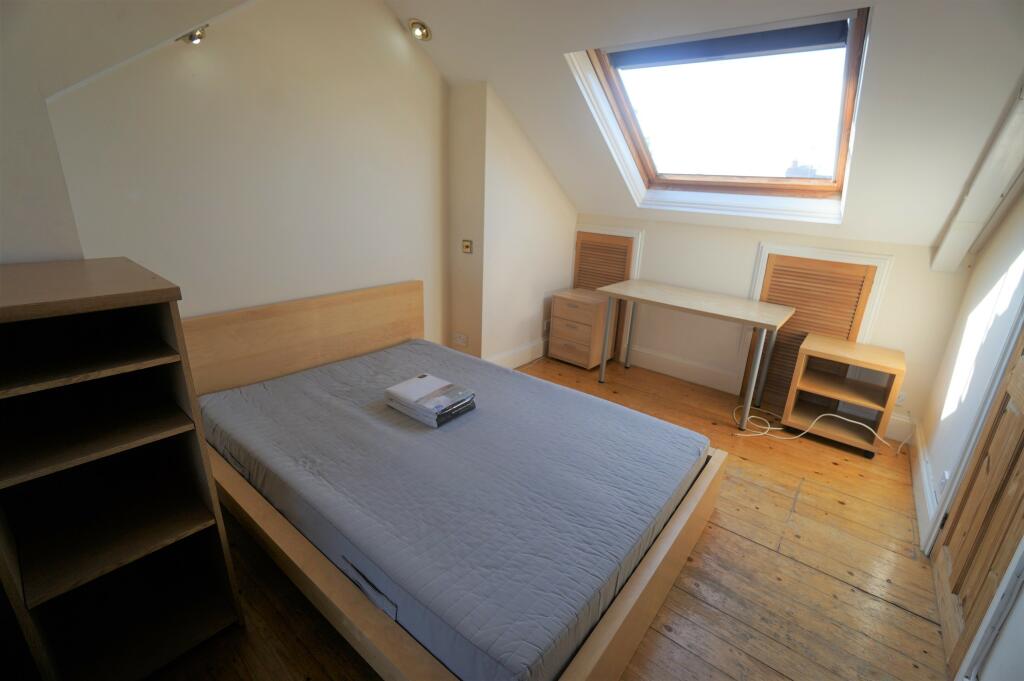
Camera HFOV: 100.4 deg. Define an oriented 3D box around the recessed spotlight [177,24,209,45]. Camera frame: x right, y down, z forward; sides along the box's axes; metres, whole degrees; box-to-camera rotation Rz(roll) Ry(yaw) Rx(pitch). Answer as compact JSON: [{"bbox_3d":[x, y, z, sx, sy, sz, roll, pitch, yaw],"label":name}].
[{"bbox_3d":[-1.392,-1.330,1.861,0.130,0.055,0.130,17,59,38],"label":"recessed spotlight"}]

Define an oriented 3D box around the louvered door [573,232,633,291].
[{"bbox_3d":[0.801,-0.411,3.948,0.561,1.098,0.035,17,24,38],"label":"louvered door"}]

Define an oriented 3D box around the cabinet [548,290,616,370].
[{"bbox_3d":[0.649,-0.108,3.865,0.454,0.589,0.385,19,25,41],"label":"cabinet"}]

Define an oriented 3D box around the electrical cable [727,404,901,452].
[{"bbox_3d":[1.870,0.552,2.693,0.874,0.171,0.513,17,24,38],"label":"electrical cable"}]

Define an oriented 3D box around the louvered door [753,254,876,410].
[{"bbox_3d":[1.998,-0.021,2.963,0.588,1.068,0.035,17,24,38],"label":"louvered door"}]

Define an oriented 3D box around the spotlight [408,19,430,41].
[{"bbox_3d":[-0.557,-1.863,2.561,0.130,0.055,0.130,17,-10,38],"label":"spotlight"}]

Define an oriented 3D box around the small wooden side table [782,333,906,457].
[{"bbox_3d":[2.063,0.335,2.691,0.485,0.595,0.383,17,24,37],"label":"small wooden side table"}]

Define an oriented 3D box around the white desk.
[{"bbox_3d":[1.280,0.060,3.182,1.198,0.749,0.588,17,24,38],"label":"white desk"}]

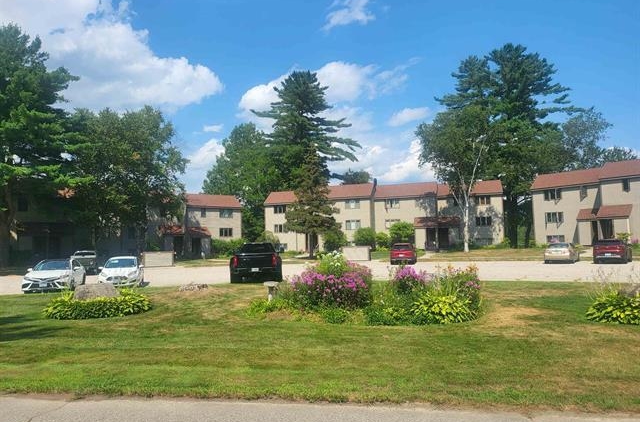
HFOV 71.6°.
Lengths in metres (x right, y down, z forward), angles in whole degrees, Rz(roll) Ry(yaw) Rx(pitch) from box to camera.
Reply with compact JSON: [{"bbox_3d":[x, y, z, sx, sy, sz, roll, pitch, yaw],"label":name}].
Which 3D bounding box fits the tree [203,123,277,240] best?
[{"bbox_3d":[-13.874,-4.140,76.341,12.500,21.500,11.500,-1,-3,0],"label":"tree"}]

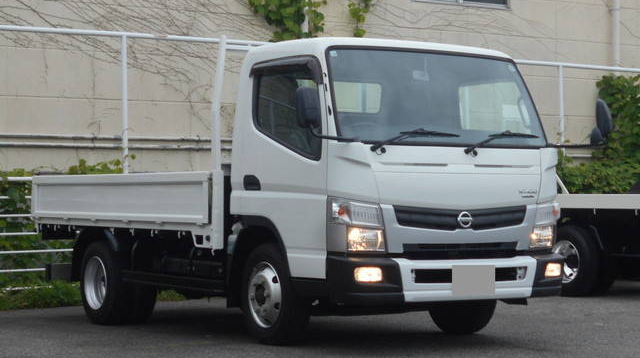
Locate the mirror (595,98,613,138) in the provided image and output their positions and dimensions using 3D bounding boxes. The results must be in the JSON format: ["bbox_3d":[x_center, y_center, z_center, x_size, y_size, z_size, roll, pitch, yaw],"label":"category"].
[{"bbox_3d":[2.058,-0.442,10.182,0.090,0.280,0.180,0,-1,34],"label":"mirror"}]

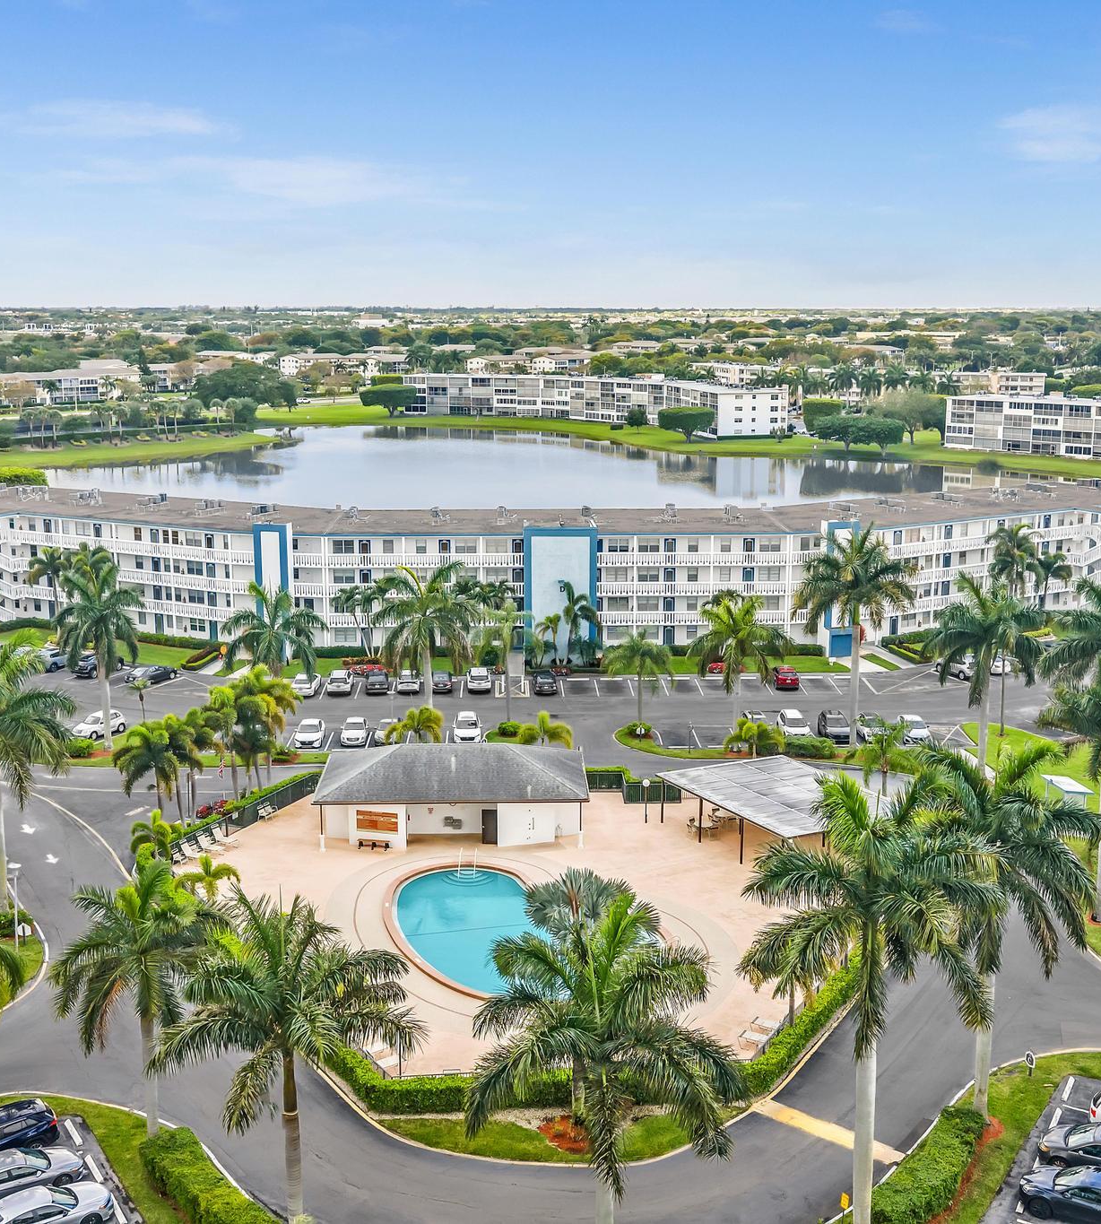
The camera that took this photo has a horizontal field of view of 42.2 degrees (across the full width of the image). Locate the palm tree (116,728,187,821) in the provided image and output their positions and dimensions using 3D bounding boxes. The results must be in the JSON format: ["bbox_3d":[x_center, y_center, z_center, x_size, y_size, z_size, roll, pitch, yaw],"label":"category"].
[{"bbox_3d":[-23.161,9.972,84.008,4.300,6.400,4.300,-3,12,-16],"label":"palm tree"}]

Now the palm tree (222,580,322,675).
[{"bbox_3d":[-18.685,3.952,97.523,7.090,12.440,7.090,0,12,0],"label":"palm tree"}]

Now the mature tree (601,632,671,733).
[{"bbox_3d":[6.480,4.979,104.261,5.220,7.630,5.220,0,12,0],"label":"mature tree"}]

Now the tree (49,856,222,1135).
[{"bbox_3d":[-14.889,14.285,52.313,6.550,11.250,6.550,0,12,0],"label":"tree"}]

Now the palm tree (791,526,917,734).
[{"bbox_3d":[21.465,1.961,100.628,8.800,16.600,8.600,0,12,0],"label":"palm tree"}]

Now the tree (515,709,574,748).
[{"bbox_3d":[-0.344,9.020,94.467,3.800,5.300,3.700,0,12,0],"label":"tree"}]

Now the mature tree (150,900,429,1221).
[{"bbox_3d":[-8.122,14.870,44.920,8.470,12.950,8.470,0,12,0],"label":"mature tree"}]

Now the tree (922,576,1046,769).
[{"bbox_3d":[27.926,4.409,92.166,7.710,13.680,7.710,0,12,0],"label":"tree"}]

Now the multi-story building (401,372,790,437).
[{"bbox_3d":[11.144,-56.881,383.920,125.000,11.000,35.000,12,17,43],"label":"multi-story building"}]

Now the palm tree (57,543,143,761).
[{"bbox_3d":[-31.079,2.620,99.044,6.020,14.380,6.020,0,12,0],"label":"palm tree"}]

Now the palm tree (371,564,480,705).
[{"bbox_3d":[-8.329,3.203,98.212,7.340,13.510,7.340,0,12,0],"label":"palm tree"}]

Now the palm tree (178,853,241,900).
[{"bbox_3d":[-17.207,13.941,72.195,3.300,3.550,3.300,-3,12,-14],"label":"palm tree"}]

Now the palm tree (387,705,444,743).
[{"bbox_3d":[-8.766,8.741,93.820,3.700,4.800,3.700,-1,12,-5],"label":"palm tree"}]

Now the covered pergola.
[{"bbox_3d":[13.601,11.880,83.333,9.140,2.950,12.130,-7,14,-28],"label":"covered pergola"}]

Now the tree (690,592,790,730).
[{"bbox_3d":[13.361,4.345,101.137,7.300,11.700,7.300,0,12,0],"label":"tree"}]

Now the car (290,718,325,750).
[{"bbox_3d":[-17.540,8.815,104.352,1.790,1.520,4.480,0,12,-2],"label":"car"}]

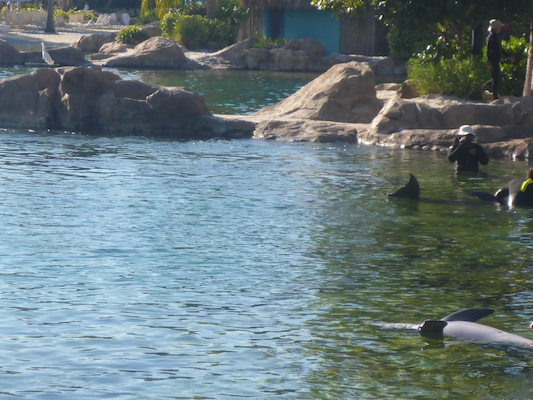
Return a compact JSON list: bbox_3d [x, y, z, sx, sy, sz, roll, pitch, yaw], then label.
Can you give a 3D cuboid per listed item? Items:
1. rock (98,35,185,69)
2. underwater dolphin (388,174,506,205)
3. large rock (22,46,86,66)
[{"bbox_3d":[-5.254,-6.249,92.000,3.700,1.350,2.500,0,5,0],"label":"rock"},{"bbox_3d":[2.610,-0.128,30.800,1.850,0.500,0.500,1,5,10],"label":"underwater dolphin"},{"bbox_3d":[-9.177,-6.212,94.000,2.750,0.870,1.800,0,5,0],"label":"large rock"}]

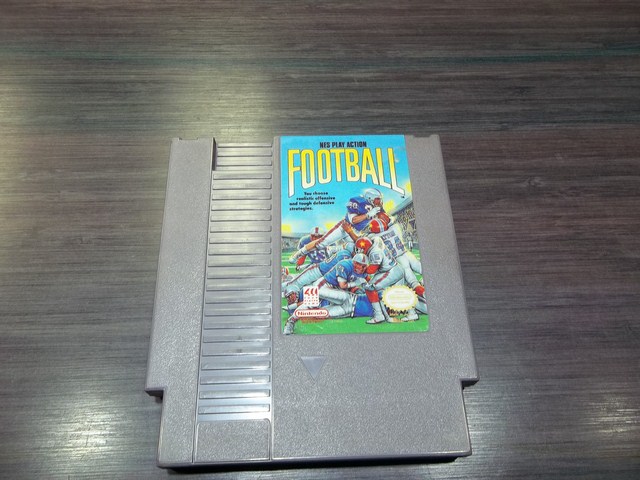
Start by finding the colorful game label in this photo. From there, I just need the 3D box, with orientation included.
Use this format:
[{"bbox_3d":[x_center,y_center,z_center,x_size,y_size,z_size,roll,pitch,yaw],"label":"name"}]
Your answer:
[{"bbox_3d":[0.012,-0.006,0.207,0.056,0.002,0.090,-1,66,-2],"label":"colorful game label"}]

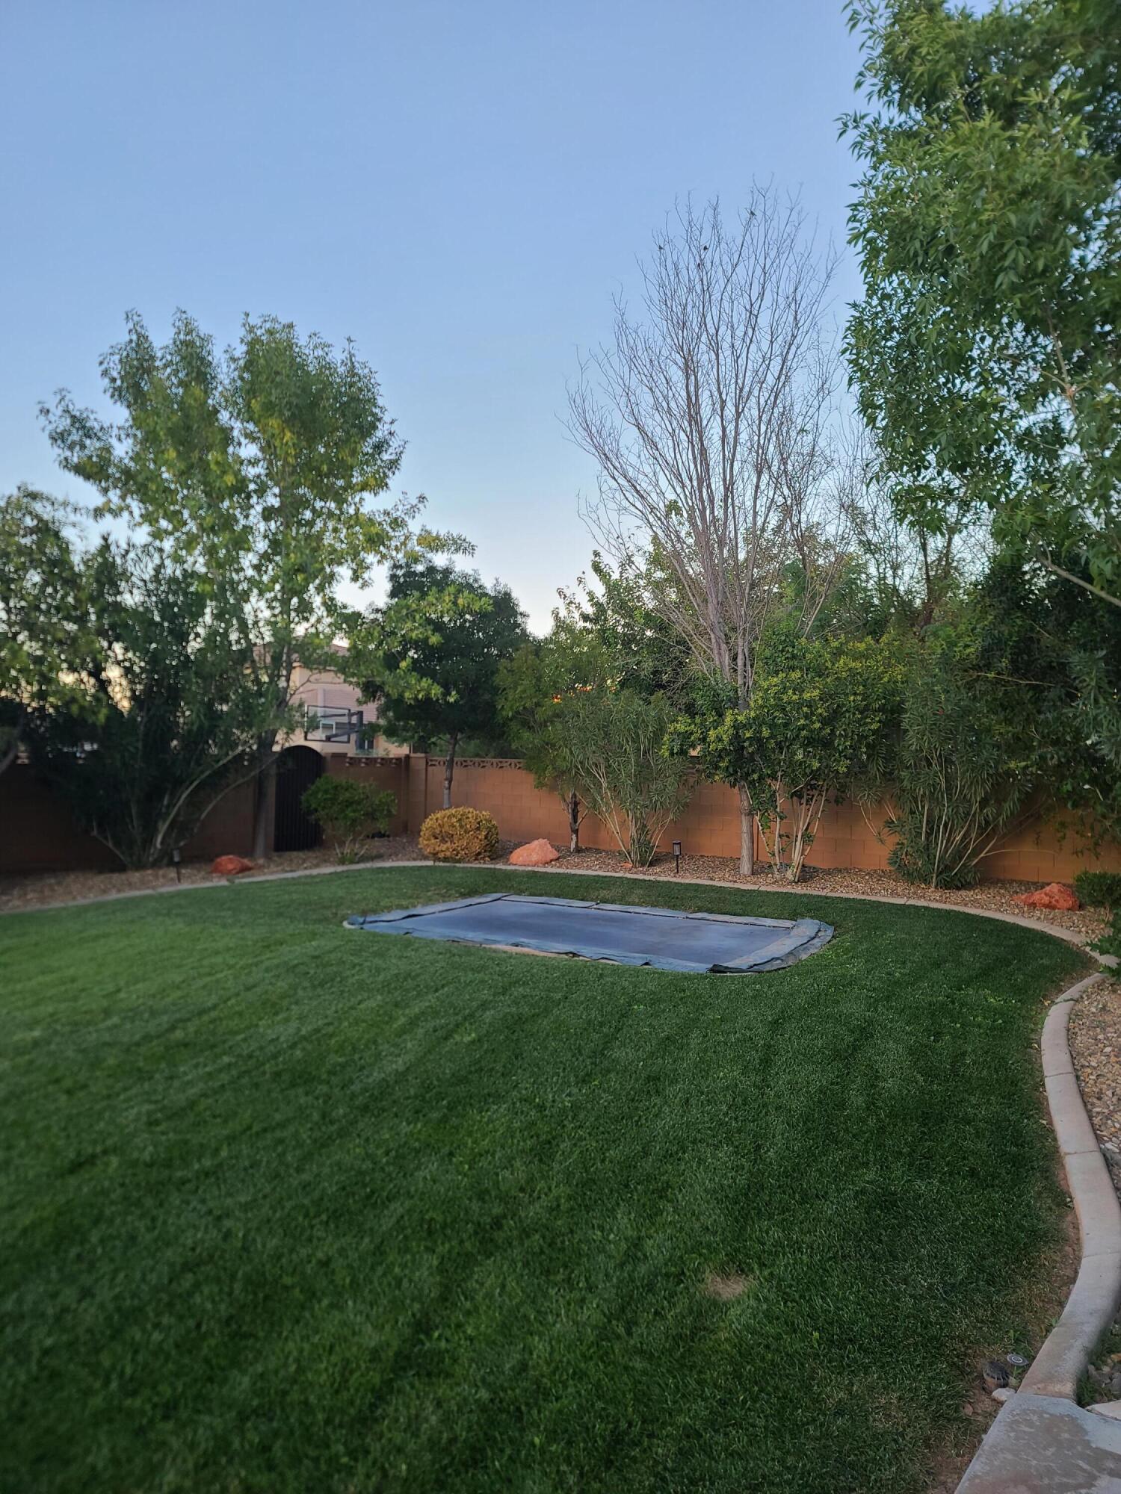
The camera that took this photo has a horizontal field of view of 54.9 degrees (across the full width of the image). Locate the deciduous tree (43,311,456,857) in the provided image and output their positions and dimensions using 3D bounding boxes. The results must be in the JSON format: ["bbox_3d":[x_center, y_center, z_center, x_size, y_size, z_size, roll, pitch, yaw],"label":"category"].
[{"bbox_3d":[-4.613,-2.414,16.000,6.100,8.100,5.500,0,0,0],"label":"deciduous tree"}]

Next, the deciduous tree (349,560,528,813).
[{"bbox_3d":[-2.015,-0.730,18.000,2.900,4.800,2.800,0,0,0],"label":"deciduous tree"}]

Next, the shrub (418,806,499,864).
[{"bbox_3d":[-1.496,1.290,15.800,1.160,0.820,1.100,0,0,0],"label":"shrub"}]

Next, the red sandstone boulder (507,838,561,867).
[{"bbox_3d":[-0.371,1.501,15.250,0.700,0.400,0.500,0,0,0],"label":"red sandstone boulder"}]

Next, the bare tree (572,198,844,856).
[{"bbox_3d":[1.941,-2.854,14.300,3.650,9.100,3.400,0,0,0],"label":"bare tree"}]

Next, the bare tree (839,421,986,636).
[{"bbox_3d":[5.910,-1.840,18.000,3.000,7.200,2.900,0,0,0],"label":"bare tree"}]

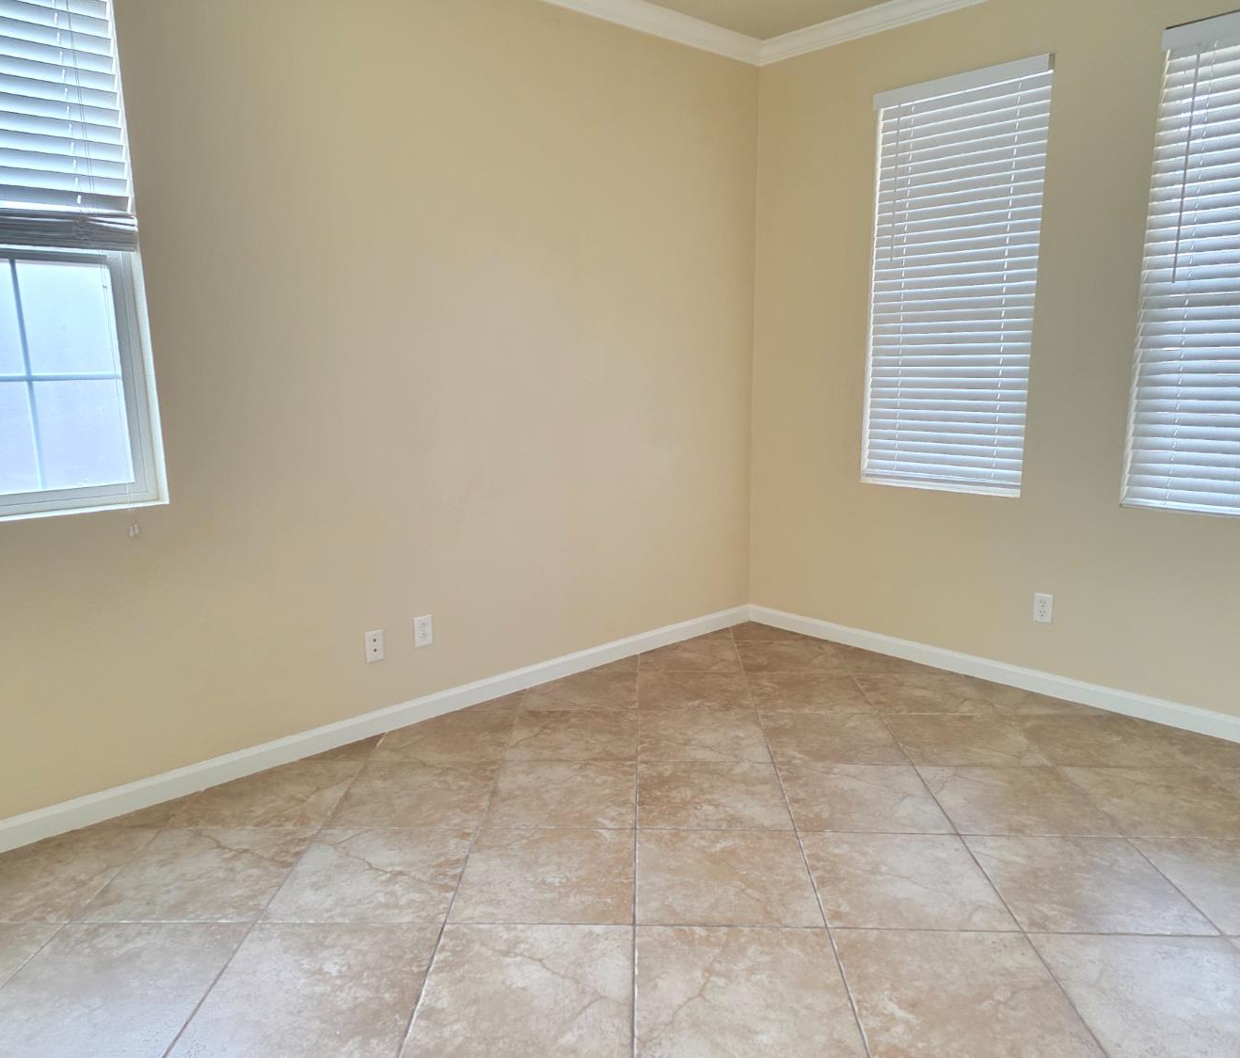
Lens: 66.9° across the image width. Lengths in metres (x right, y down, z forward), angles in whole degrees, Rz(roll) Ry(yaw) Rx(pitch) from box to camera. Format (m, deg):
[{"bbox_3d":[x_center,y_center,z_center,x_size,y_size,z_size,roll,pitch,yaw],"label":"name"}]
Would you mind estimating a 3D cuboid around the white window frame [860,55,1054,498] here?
[{"bbox_3d":[1.347,-0.993,3.855,0.070,1.610,0.728,-10,14,-43],"label":"white window frame"}]

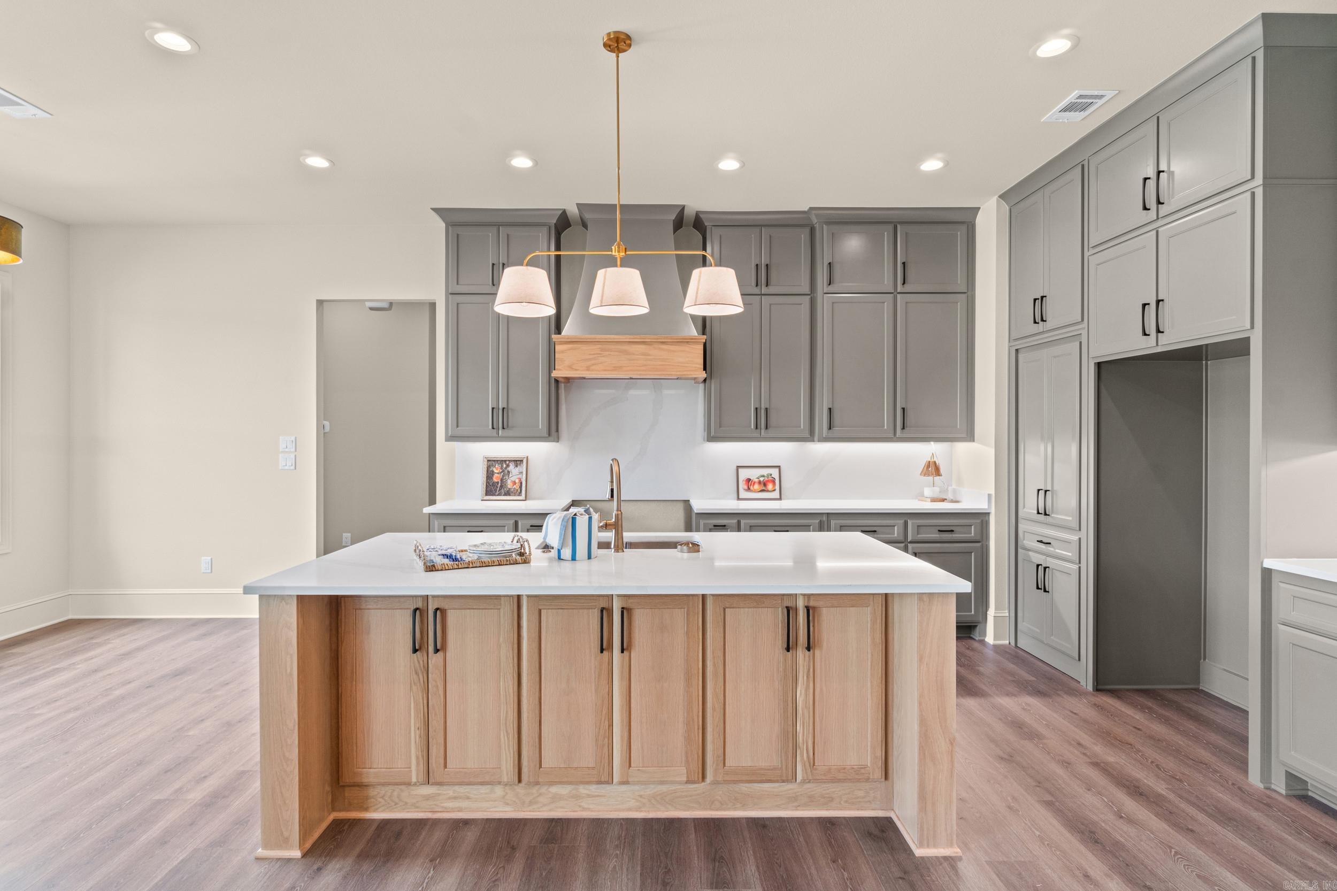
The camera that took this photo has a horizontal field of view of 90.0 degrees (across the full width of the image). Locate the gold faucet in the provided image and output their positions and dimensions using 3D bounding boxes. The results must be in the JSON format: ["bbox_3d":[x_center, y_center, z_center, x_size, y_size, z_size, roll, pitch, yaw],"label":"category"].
[{"bbox_3d":[-0.235,0.252,2.938,0.110,0.397,0.230,0,1,-13],"label":"gold faucet"}]

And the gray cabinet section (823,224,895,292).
[{"bbox_3d":[1.370,-1.344,4.995,0.511,0.490,0.380,0,1,-1],"label":"gray cabinet section"}]

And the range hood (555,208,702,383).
[{"bbox_3d":[-0.273,-1.065,4.930,1.073,1.234,0.567,0,0,-1],"label":"range hood"}]

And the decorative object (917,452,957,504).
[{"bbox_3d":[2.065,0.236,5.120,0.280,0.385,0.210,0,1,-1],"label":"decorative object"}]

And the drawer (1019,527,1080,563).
[{"bbox_3d":[2.553,0.606,4.123,0.470,0.150,0.635,0,1,-1],"label":"drawer"}]

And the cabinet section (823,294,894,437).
[{"bbox_3d":[1.370,-0.574,5.003,0.514,1.035,0.380,0,1,-1],"label":"cabinet section"}]

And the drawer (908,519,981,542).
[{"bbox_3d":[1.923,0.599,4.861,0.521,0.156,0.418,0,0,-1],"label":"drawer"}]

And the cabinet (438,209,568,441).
[{"bbox_3d":[-1.224,-0.853,5.009,0.895,1.648,0.376,0,0,-1],"label":"cabinet"}]

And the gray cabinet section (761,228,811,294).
[{"bbox_3d":[0.865,-1.358,5.070,0.362,0.489,0.330,0,1,-1],"label":"gray cabinet section"}]

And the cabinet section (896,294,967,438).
[{"bbox_3d":[1.900,-0.575,5.014,0.520,1.037,0.380,0,1,-1],"label":"cabinet section"}]

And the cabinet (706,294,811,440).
[{"bbox_3d":[0.666,-0.576,5.068,0.766,1.071,0.332,0,0,-1],"label":"cabinet"}]

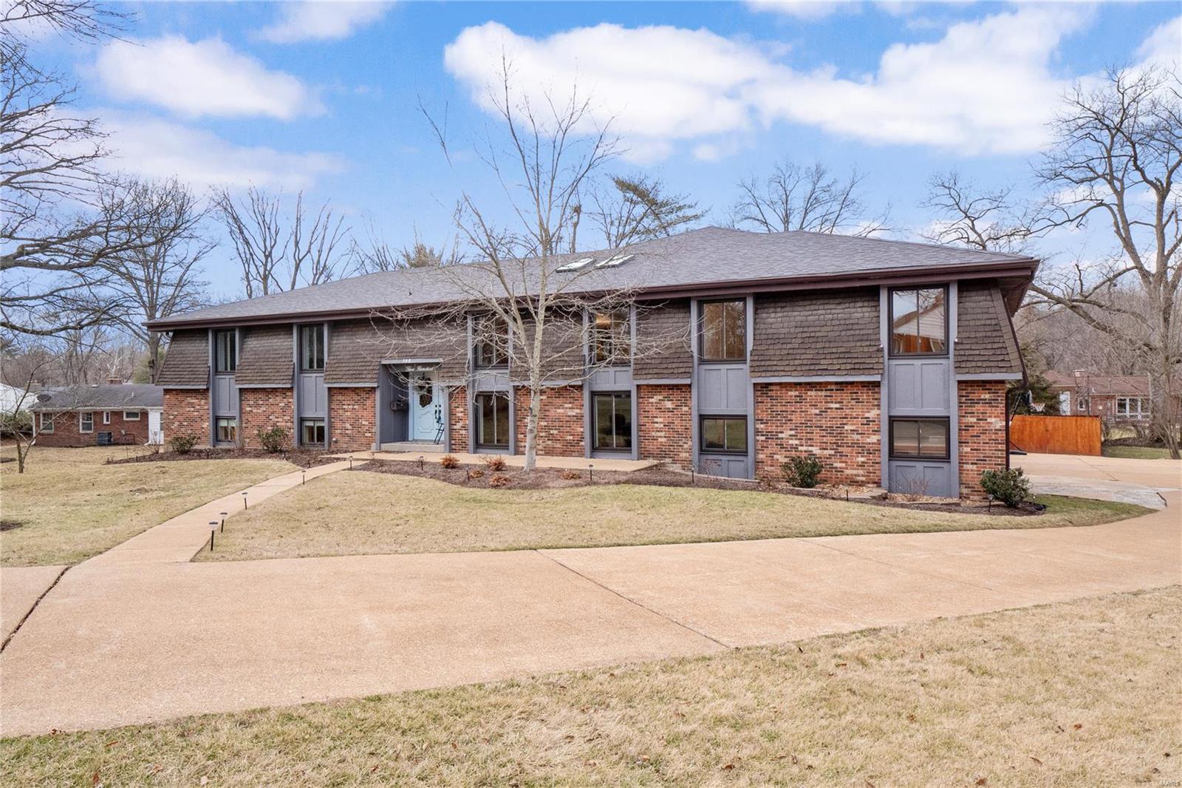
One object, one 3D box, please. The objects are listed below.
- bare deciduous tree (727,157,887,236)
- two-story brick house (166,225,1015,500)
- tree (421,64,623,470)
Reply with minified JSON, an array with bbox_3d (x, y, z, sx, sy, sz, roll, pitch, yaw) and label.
[{"bbox_3d":[12.529,-5.600,45.000,9.800,15.400,9.300,0,0,0],"label":"bare deciduous tree"},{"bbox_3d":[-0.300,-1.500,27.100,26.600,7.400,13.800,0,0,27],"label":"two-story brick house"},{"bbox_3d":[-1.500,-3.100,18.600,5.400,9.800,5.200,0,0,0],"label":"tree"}]

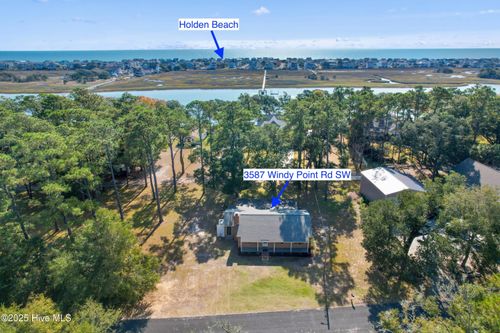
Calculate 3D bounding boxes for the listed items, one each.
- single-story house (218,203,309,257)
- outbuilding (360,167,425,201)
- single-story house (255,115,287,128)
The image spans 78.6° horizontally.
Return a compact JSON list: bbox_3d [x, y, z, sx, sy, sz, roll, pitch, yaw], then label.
[{"bbox_3d":[3.327,11.685,63.122,17.410,6.000,14.440,0,21,0],"label":"single-story house"},{"bbox_3d":[34.427,5.790,74.396,9.665,6.419,12.462,-2,21,-4],"label":"outbuilding"},{"bbox_3d":[9.737,-20.882,145.205,16.000,7.200,13.000,-1,21,-3],"label":"single-story house"}]

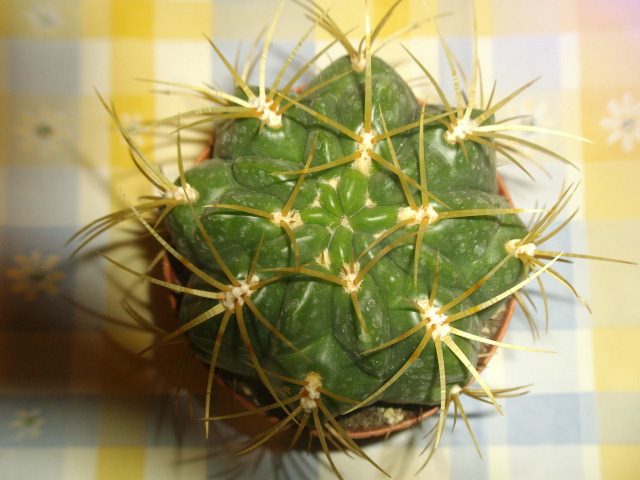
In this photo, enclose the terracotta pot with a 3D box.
[{"bbox_3d":[0.007,0.010,0.262,0.115,0.094,0.115,0,84,0],"label":"terracotta pot"}]

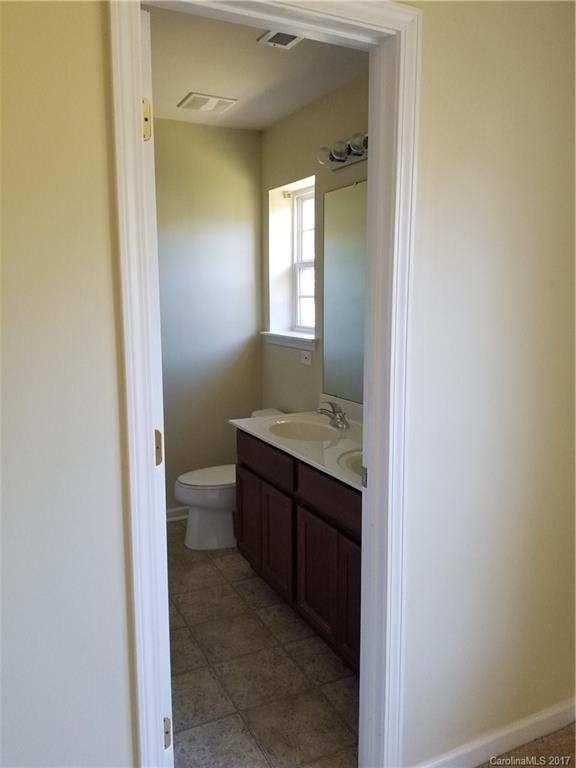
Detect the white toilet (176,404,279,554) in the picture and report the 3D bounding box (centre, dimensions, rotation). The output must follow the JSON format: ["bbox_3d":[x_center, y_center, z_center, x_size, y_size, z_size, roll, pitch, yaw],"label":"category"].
[{"bbox_3d":[-0.316,0.561,3.434,0.725,0.725,0.450,-4,9,-26],"label":"white toilet"}]

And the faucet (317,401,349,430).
[{"bbox_3d":[0.211,0.147,2.782,0.175,0.130,0.155,-4,9,-26],"label":"faucet"}]

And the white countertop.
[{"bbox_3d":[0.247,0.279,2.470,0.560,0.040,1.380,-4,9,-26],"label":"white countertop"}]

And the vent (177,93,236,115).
[{"bbox_3d":[-0.441,-1.530,3.170,0.264,0.025,0.252,-4,9,-26],"label":"vent"}]

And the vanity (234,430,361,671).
[{"bbox_3d":[0.269,0.670,2.520,0.527,0.769,1.320,-4,9,-26],"label":"vanity"}]

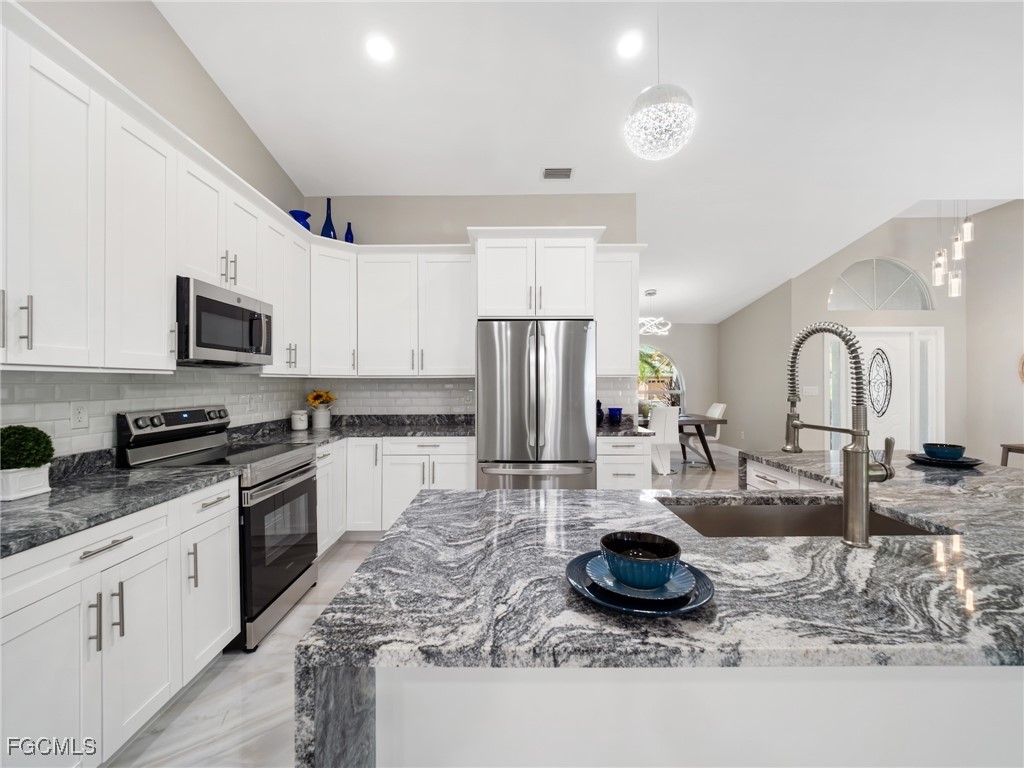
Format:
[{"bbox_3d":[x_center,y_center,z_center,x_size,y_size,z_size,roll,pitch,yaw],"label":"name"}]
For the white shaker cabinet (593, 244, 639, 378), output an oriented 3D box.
[{"bbox_3d":[0.902,-0.640,3.878,0.475,1.130,0.320,0,0,-1],"label":"white shaker cabinet"}]

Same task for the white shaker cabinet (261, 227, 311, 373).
[{"bbox_3d":[-1.855,-0.620,3.137,0.315,1.117,0.660,0,0,-1],"label":"white shaker cabinet"}]

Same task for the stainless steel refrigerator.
[{"bbox_3d":[0.189,0.413,3.540,0.917,1.799,0.847,0,0,0],"label":"stainless steel refrigerator"}]

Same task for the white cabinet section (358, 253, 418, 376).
[{"bbox_3d":[-1.087,-0.610,3.800,0.530,1.080,0.330,0,0,0],"label":"white cabinet section"}]

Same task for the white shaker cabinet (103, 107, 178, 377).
[{"bbox_3d":[-1.841,-0.612,1.889,0.315,1.113,0.372,0,0,-1],"label":"white shaker cabinet"}]

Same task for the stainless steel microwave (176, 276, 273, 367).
[{"bbox_3d":[-1.803,-0.323,2.438,0.400,0.415,0.754,0,0,-1],"label":"stainless steel microwave"}]

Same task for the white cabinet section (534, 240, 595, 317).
[{"bbox_3d":[0.417,-0.835,3.570,0.460,0.620,0.620,0,0,0],"label":"white cabinet section"}]

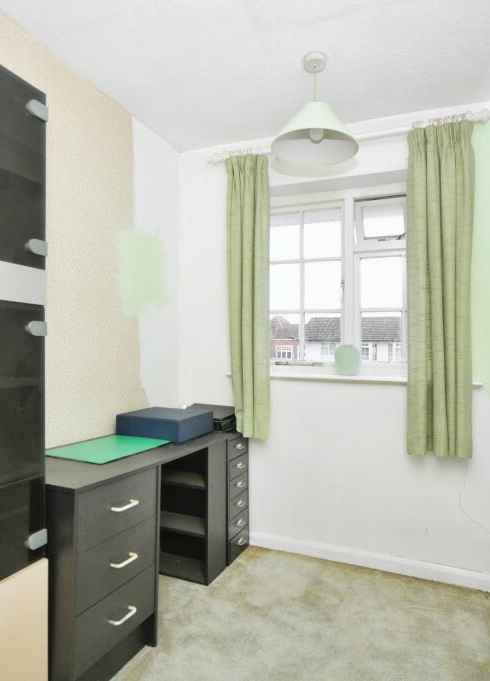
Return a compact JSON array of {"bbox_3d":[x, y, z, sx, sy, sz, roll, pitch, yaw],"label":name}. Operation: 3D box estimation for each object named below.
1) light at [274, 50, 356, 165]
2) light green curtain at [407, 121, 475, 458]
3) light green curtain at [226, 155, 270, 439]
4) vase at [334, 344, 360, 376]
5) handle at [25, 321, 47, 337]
[{"bbox_3d":[0.295,-0.996,1.800,0.359,0.378,0.359,0,-1,22],"label":"light"},{"bbox_3d":[0.955,-0.237,2.082,0.285,1.620,0.100,0,-1,22],"label":"light green curtain"},{"bbox_3d":[0.016,-0.243,2.466,0.265,1.615,0.090,0,-1,22],"label":"light green curtain"},{"bbox_3d":[0.580,0.115,2.430,0.140,0.176,0.140,0,-1,22],"label":"vase"},{"bbox_3d":[-0.610,-0.035,1.251,0.022,0.046,0.062,0,-1,22],"label":"handle"}]

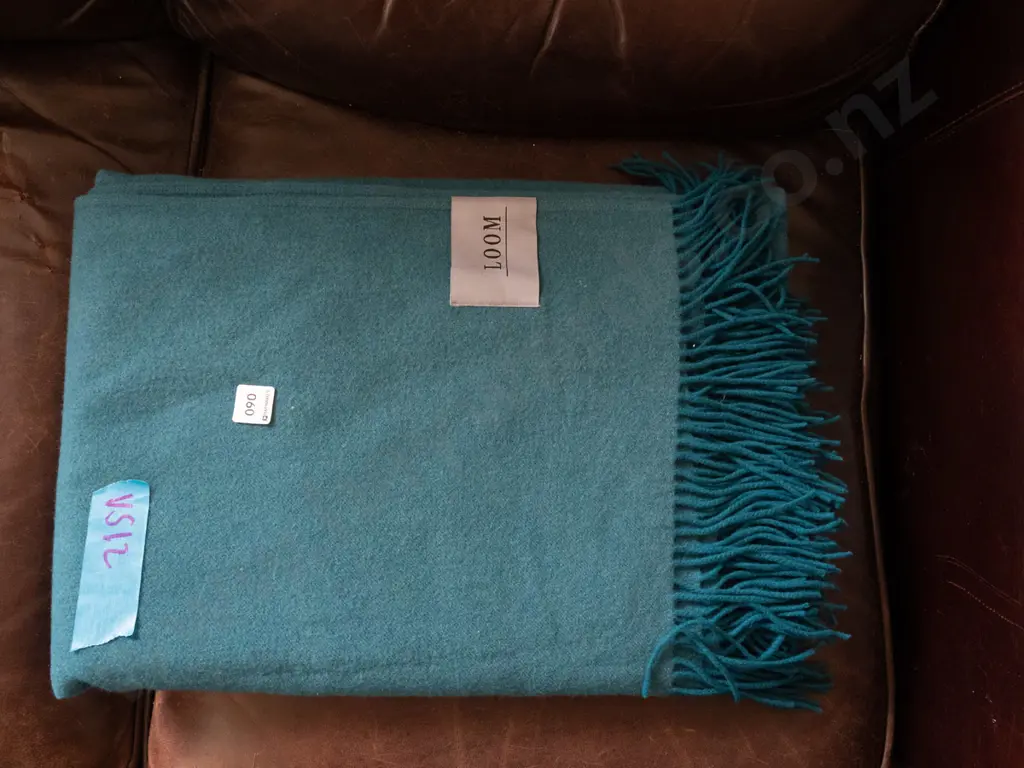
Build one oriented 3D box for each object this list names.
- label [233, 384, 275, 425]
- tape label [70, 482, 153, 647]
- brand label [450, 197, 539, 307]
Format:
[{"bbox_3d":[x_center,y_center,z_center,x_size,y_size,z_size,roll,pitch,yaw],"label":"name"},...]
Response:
[{"bbox_3d":[-0.176,0.014,0.645,0.026,0.002,0.026,4,80,1],"label":"label"},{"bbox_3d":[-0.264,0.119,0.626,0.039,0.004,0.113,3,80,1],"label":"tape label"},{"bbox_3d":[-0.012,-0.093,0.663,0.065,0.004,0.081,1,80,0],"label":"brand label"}]

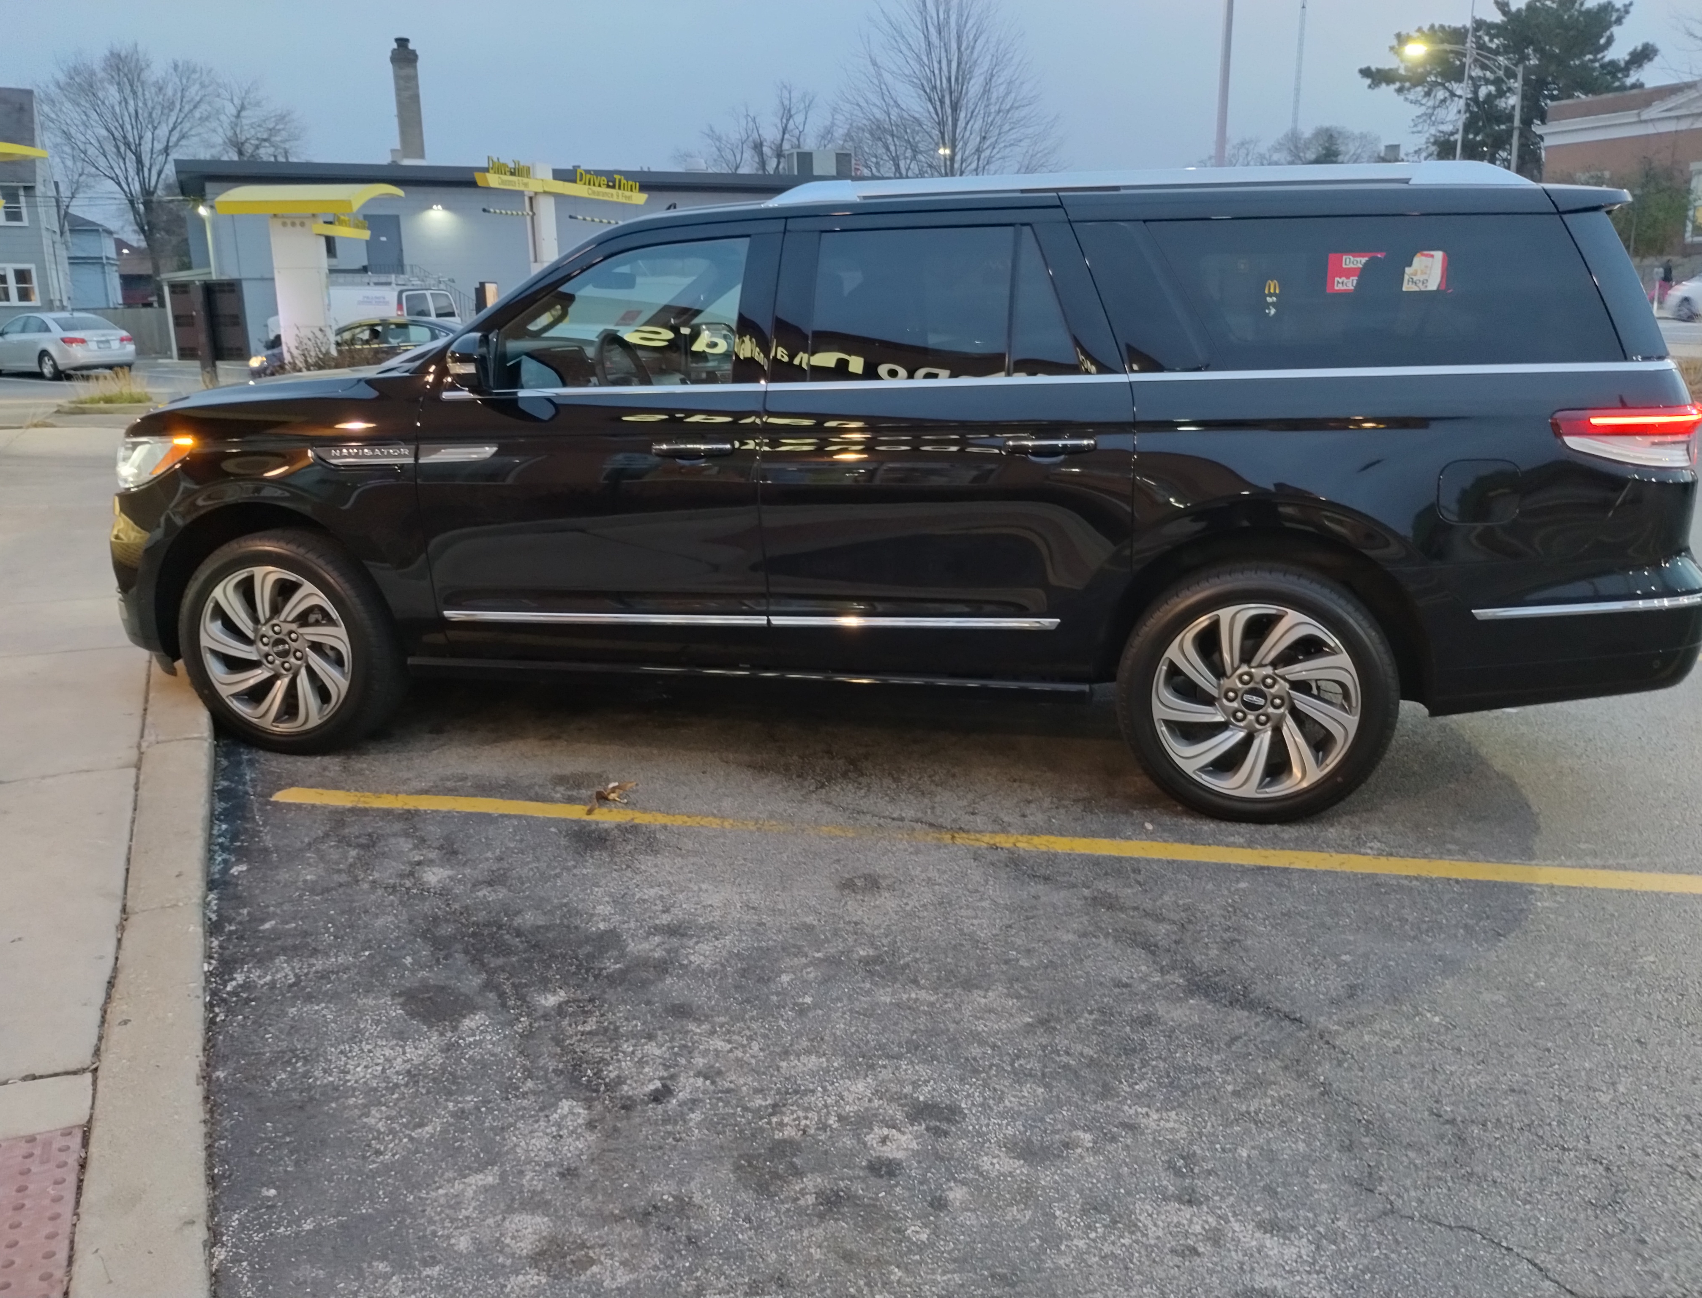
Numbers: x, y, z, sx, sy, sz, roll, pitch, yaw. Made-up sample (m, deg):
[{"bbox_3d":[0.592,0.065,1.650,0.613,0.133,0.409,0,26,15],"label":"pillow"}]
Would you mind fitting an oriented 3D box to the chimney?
[{"bbox_3d":[-15.140,-18.785,47.908,0.980,4.050,0.980,-5,14,-19],"label":"chimney"}]

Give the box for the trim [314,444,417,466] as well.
[{"bbox_3d":[-1.629,-0.646,4.667,0.383,0.063,0.025,3,15,13],"label":"trim"}]

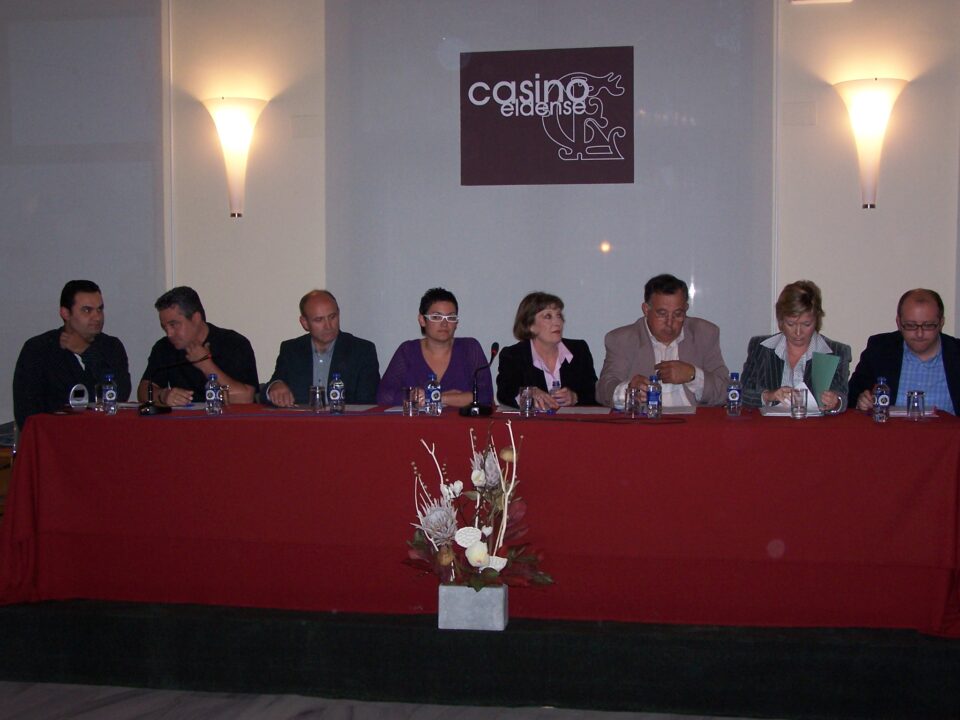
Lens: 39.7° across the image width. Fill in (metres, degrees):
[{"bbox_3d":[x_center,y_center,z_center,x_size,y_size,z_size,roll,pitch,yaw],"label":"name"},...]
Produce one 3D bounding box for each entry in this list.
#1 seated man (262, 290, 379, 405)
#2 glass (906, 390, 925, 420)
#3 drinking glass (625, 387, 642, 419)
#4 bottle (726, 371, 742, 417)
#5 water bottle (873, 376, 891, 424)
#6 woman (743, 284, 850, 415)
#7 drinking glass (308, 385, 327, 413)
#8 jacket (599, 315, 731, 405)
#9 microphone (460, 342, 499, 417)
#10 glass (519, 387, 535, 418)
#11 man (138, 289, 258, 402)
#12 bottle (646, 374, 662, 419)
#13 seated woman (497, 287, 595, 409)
[{"bbox_3d":[-0.719,0.324,6.000,0.540,1.270,0.780,0,2,7],"label":"seated man"},{"bbox_3d":[1.677,0.173,5.124,0.067,0.114,0.067,0,2,10],"label":"glass"},{"bbox_3d":[0.615,0.173,5.336,0.064,0.117,0.064,0,3,9],"label":"drinking glass"},{"bbox_3d":[1.027,0.142,5.371,0.061,0.174,0.061,0,3,9],"label":"bottle"},{"bbox_3d":[1.556,0.151,5.160,0.061,0.174,0.061,0,3,9],"label":"water bottle"},{"bbox_3d":[1.341,0.324,5.598,0.480,1.300,0.780,0,3,10],"label":"woman"},{"bbox_3d":[-0.664,0.160,5.437,0.067,0.114,0.067,0,2,10],"label":"drinking glass"},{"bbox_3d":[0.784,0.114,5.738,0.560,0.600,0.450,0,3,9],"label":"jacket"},{"bbox_3d":[-0.002,0.077,5.485,0.120,0.299,0.160,1,3,23],"label":"microphone"},{"bbox_3d":[0.185,0.167,5.241,0.066,0.116,0.066,0,2,10],"label":"glass"},{"bbox_3d":[-1.291,0.314,6.106,0.570,1.280,0.800,1,3,16],"label":"man"},{"bbox_3d":[0.705,0.143,5.375,0.061,0.174,0.061,0,3,9],"label":"bottle"},{"bbox_3d":[0.295,0.339,5.749,0.460,1.261,0.780,0,3,0],"label":"seated woman"}]

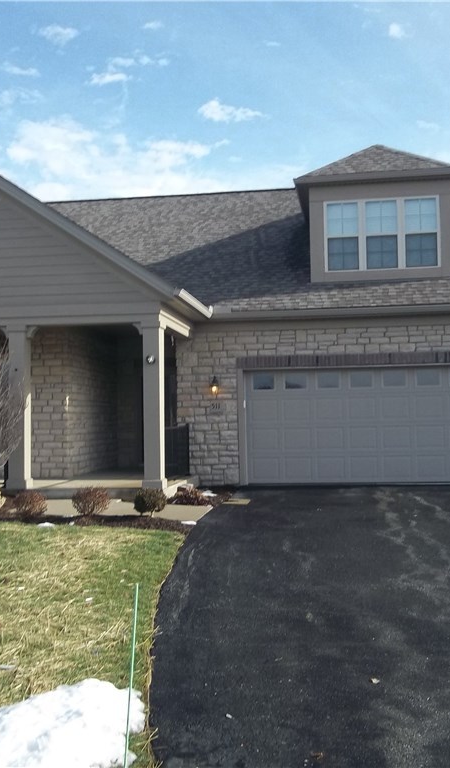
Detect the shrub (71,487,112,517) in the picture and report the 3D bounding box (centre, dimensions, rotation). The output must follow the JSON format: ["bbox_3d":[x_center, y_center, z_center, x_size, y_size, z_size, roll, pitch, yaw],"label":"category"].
[{"bbox_3d":[-1.830,1.618,10.950,0.548,0.425,0.500,-1,-3,8],"label":"shrub"}]

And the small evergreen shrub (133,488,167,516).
[{"bbox_3d":[-1.012,1.617,10.850,0.462,0.394,0.440,-1,-3,8],"label":"small evergreen shrub"}]

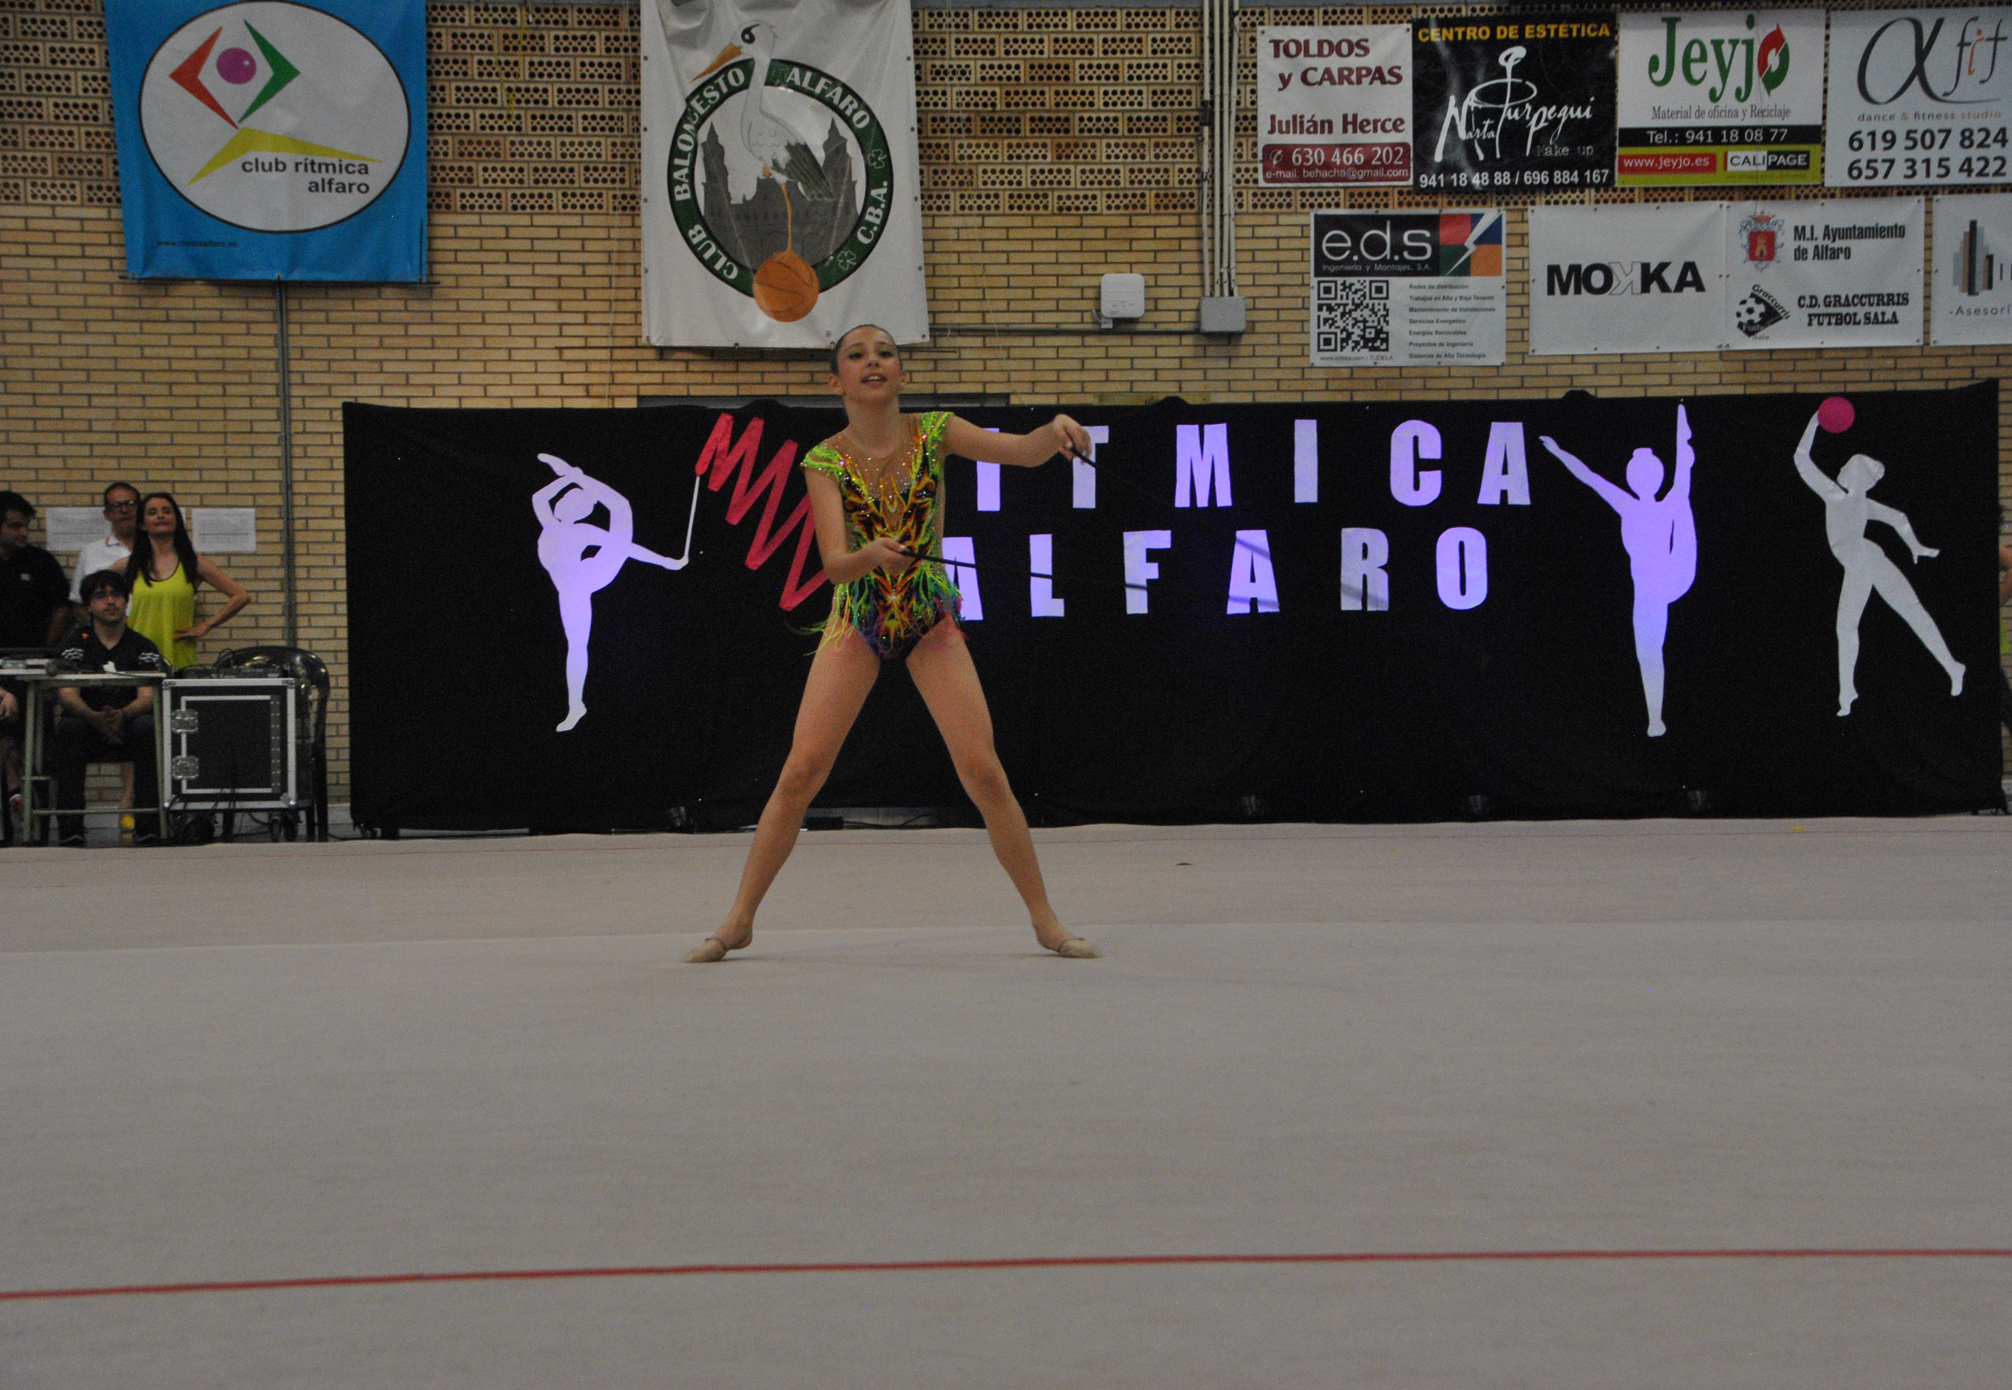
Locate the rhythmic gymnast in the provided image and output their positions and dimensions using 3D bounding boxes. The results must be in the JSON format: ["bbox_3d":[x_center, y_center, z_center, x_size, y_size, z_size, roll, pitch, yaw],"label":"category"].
[{"bbox_3d":[-0.277,-0.128,11.650,1.022,1.572,0.500,-1,0,-1],"label":"rhythmic gymnast"}]

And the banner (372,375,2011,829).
[{"bbox_3d":[0.783,-0.403,22.200,7.750,2.030,0.100,-1,0,-6],"label":"banner"}]

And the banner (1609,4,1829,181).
[{"bbox_3d":[3.679,-3.072,24.375,1.067,0.885,0.020,-1,0,-5],"label":"banner"}]

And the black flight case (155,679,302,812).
[{"bbox_3d":[-3.494,0.226,21.450,0.590,0.590,0.520,-1,0,-2],"label":"black flight case"}]

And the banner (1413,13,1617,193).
[{"bbox_3d":[2.608,-3.036,24.277,1.036,0.874,0.020,-1,0,-5],"label":"banner"}]

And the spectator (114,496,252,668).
[{"bbox_3d":[-3.997,-0.161,22.900,0.680,1.640,0.330,-1,0,-9],"label":"spectator"}]

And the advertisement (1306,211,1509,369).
[{"bbox_3d":[2.061,-2.080,24.232,0.993,0.777,0.020,-1,0,-5],"label":"advertisement"}]

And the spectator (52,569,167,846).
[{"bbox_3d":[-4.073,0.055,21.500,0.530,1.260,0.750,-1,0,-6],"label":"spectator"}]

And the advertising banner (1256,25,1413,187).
[{"bbox_3d":[1.683,-3.007,24.192,0.778,0.800,0.020,-1,0,-5],"label":"advertising banner"}]

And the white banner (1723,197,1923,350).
[{"bbox_3d":[4.232,-2.170,24.431,1.016,0.743,0.020,-1,0,-5],"label":"white banner"}]

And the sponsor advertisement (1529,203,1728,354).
[{"bbox_3d":[3.199,-2.141,24.336,1.022,0.744,0.020,-1,0,-5],"label":"sponsor advertisement"}]

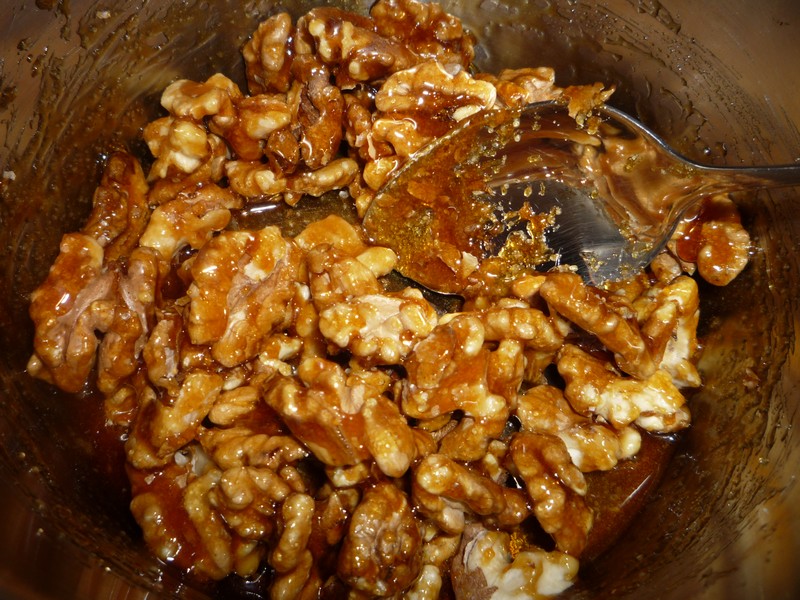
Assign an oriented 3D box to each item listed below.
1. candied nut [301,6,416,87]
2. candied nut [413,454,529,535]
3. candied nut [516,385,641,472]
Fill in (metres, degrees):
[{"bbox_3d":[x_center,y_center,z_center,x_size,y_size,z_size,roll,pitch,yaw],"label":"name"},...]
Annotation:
[{"bbox_3d":[-0.012,-0.073,0.200,0.029,0.015,0.017,19,71,7],"label":"candied nut"},{"bbox_3d":[0.015,0.041,0.146,0.024,0.015,0.013,21,67,9],"label":"candied nut"},{"bbox_3d":[0.043,0.031,0.166,0.027,0.013,0.014,26,72,9],"label":"candied nut"}]

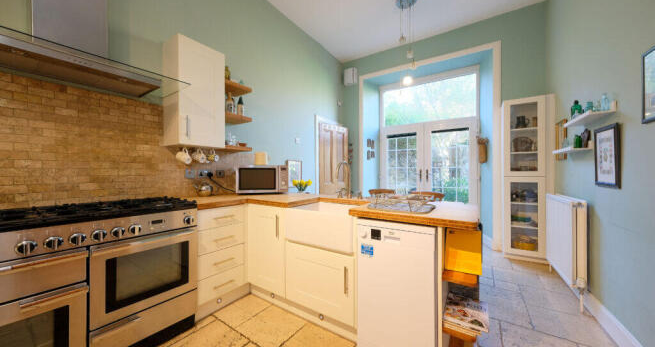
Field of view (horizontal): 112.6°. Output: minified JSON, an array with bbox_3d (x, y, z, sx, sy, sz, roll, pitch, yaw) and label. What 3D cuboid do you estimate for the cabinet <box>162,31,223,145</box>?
[{"bbox_3d":[-1.228,-0.686,2.026,0.310,0.896,0.397,0,1,33],"label":"cabinet"}]

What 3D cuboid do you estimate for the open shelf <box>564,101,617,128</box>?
[{"bbox_3d":[2.006,-0.446,1.698,0.116,0.074,0.555,0,1,33],"label":"open shelf"}]

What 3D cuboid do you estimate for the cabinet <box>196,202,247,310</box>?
[{"bbox_3d":[-1.104,0.657,1.982,0.565,0.744,0.408,0,1,33],"label":"cabinet"}]

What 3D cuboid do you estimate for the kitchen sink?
[{"bbox_3d":[0.041,0.406,1.776,0.595,0.255,0.456,0,1,33],"label":"kitchen sink"}]

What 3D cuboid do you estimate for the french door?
[{"bbox_3d":[1.865,0.071,4.215,1.720,2.073,0.081,0,1,33],"label":"french door"}]

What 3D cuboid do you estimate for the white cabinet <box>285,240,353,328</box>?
[{"bbox_3d":[0.074,0.786,1.849,0.607,0.468,0.568,0,1,33],"label":"white cabinet"}]

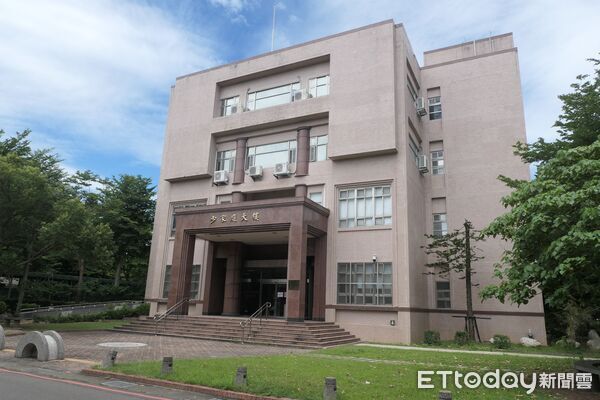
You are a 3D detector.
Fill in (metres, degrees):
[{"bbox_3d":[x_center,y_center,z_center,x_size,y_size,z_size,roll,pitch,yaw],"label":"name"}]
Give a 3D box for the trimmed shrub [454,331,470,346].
[{"bbox_3d":[7.696,6.565,19.001,0.700,0.680,0.700,-5,-16,26],"label":"trimmed shrub"}]

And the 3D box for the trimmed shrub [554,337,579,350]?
[{"bbox_3d":[13.301,7.077,19.876,1.137,0.626,1.044,-5,-16,26],"label":"trimmed shrub"}]

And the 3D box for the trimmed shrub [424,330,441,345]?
[{"bbox_3d":[6.367,6.612,19.265,0.700,0.620,0.700,-5,-16,26],"label":"trimmed shrub"}]

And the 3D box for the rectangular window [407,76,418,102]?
[{"bbox_3d":[7.172,-6.689,25.537,0.128,1.624,3.538,-5,-16,26],"label":"rectangular window"}]

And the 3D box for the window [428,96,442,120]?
[{"bbox_3d":[9.233,-6.224,27.264,0.812,1.647,0.139,-5,-16,26],"label":"window"}]

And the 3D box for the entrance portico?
[{"bbox_3d":[-2.886,3.388,21.724,8.269,5.735,3.128,-5,-16,26],"label":"entrance portico"}]

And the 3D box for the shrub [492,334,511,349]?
[{"bbox_3d":[9.372,6.568,18.635,0.780,0.620,0.780,-5,-16,26],"label":"shrub"}]

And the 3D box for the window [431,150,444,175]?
[{"bbox_3d":[9.097,-2.418,26.308,0.800,1.659,0.139,-5,-16,26],"label":"window"}]

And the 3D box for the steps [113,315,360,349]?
[{"bbox_3d":[-3.144,6.461,20.260,11.264,0.777,5.220,-5,-16,26],"label":"steps"}]

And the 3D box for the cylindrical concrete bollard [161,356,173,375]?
[{"bbox_3d":[-2.951,3.670,8.916,0.230,0.370,0.230,7,-15,-16],"label":"cylindrical concrete bollard"}]

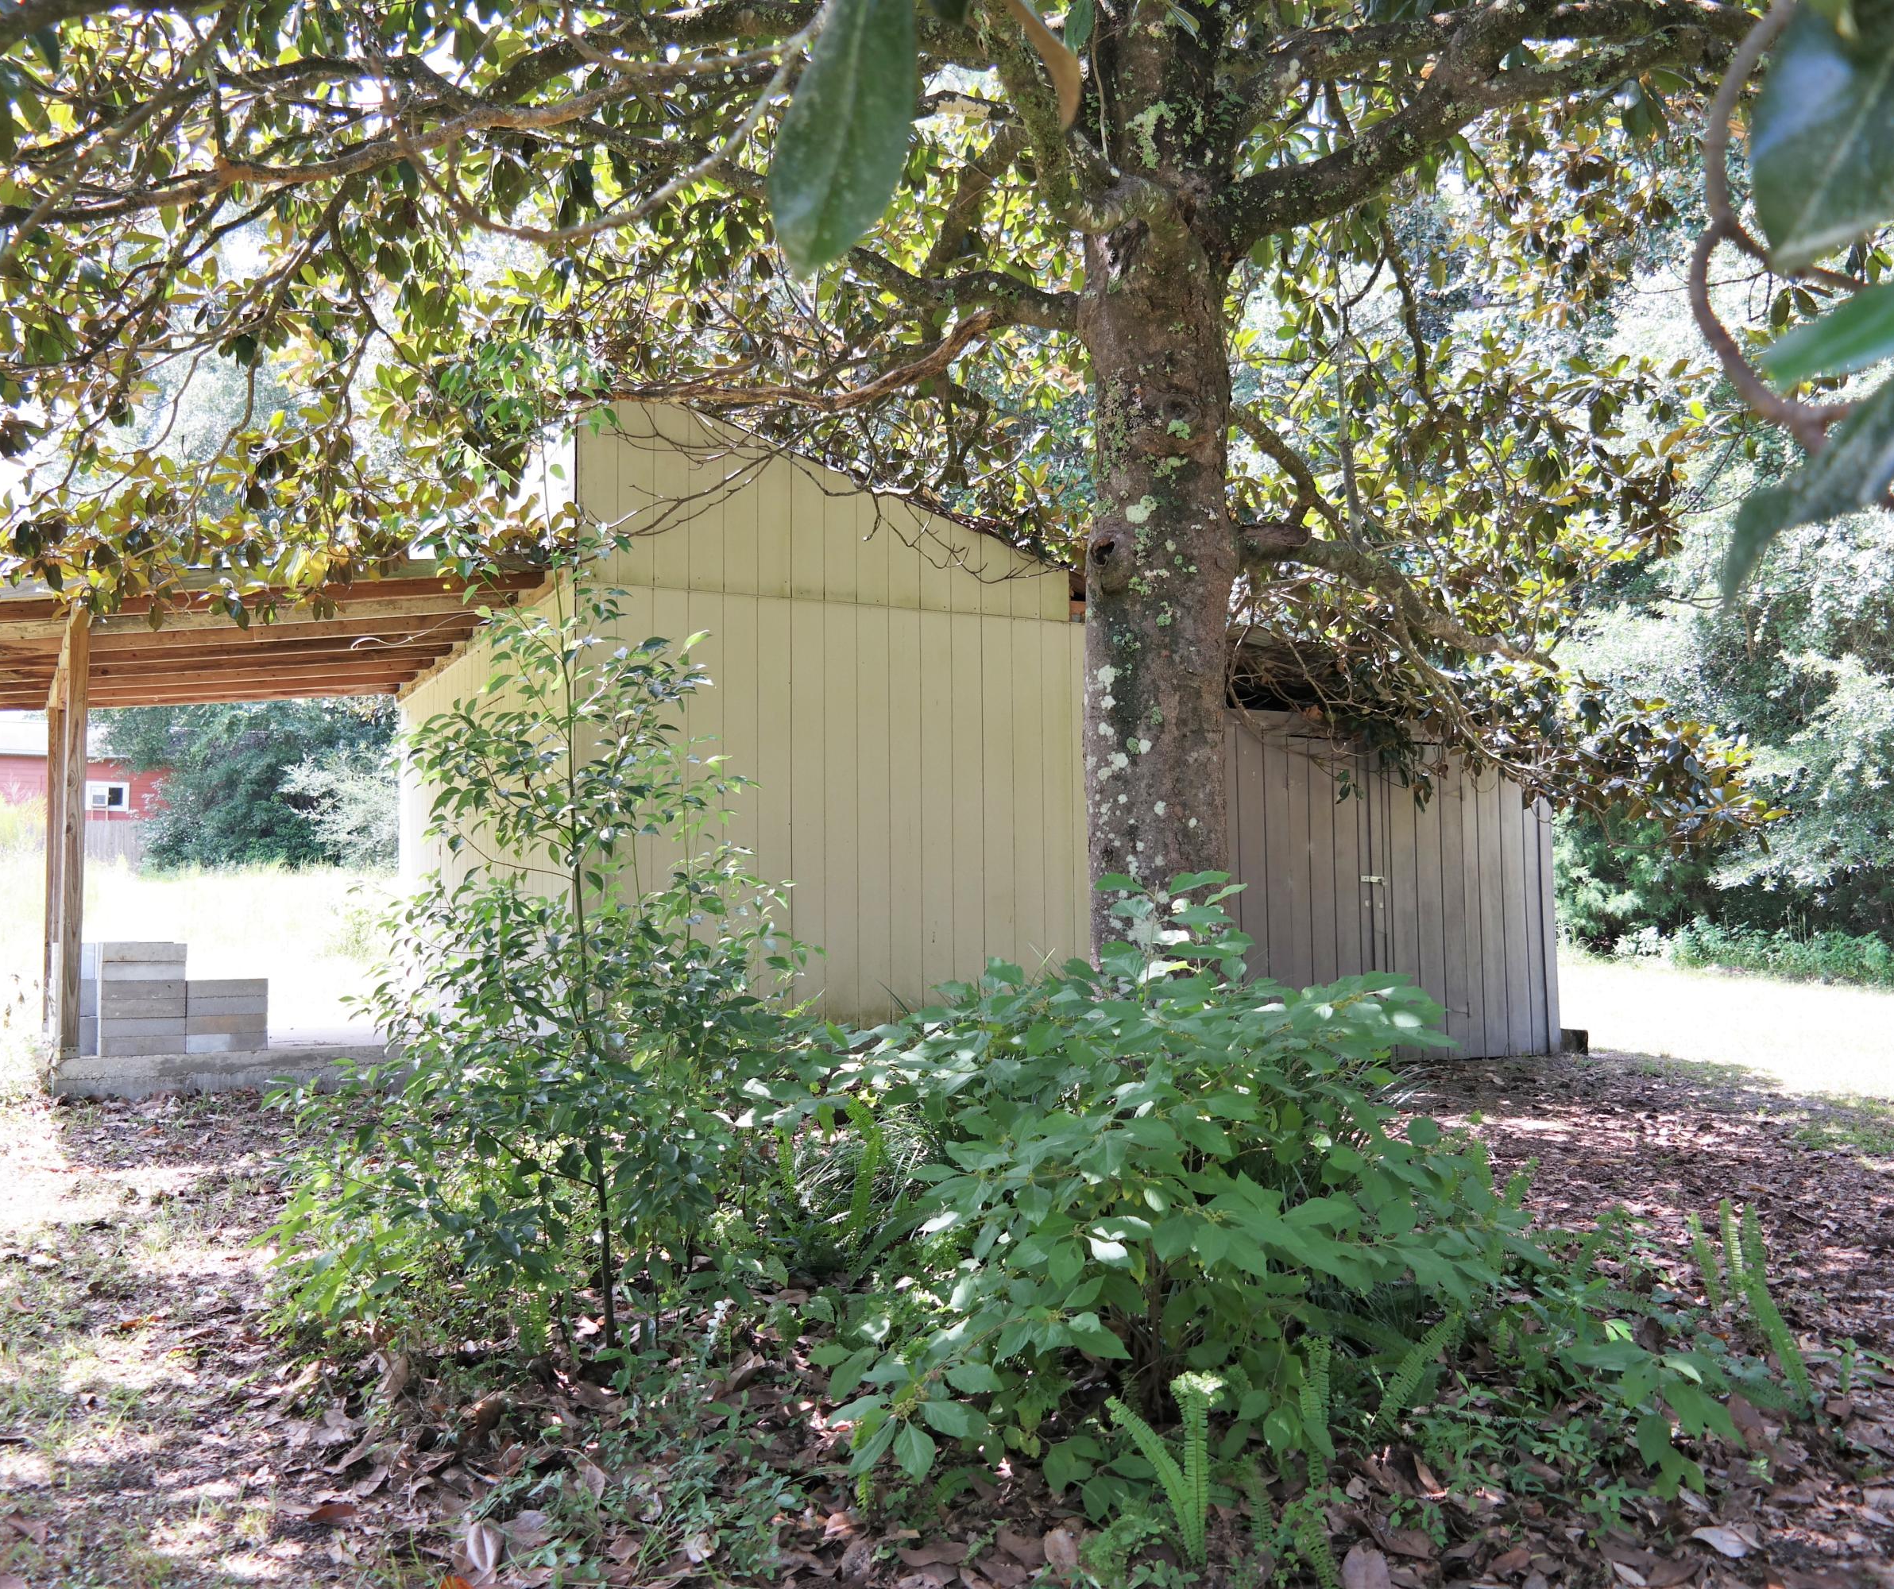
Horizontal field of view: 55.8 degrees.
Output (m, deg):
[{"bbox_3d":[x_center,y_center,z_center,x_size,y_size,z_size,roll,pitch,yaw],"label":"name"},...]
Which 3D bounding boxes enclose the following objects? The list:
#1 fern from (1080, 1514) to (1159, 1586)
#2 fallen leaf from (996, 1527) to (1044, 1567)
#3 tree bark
[{"bbox_3d":[0.316,1.386,3.280,0.130,0.110,0.110,-1,-5,6],"label":"fern"},{"bbox_3d":[0.138,1.417,3.360,0.090,0.045,0.080,-1,-5,2],"label":"fallen leaf"},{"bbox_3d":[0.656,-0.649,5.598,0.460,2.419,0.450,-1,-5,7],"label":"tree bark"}]

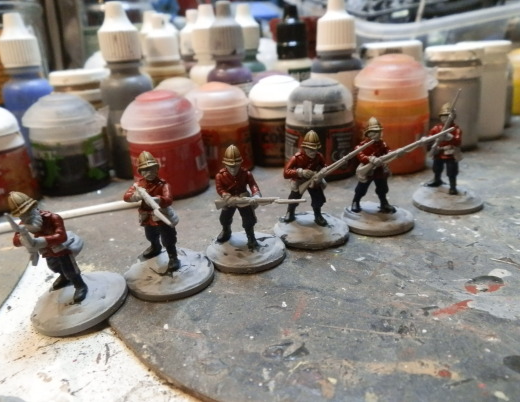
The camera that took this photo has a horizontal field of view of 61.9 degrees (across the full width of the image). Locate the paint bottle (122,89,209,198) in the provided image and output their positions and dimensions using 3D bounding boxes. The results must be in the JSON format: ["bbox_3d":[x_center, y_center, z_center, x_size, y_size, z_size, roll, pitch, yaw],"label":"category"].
[{"bbox_3d":[-0.041,-0.025,0.188,0.034,0.042,0.036,-2,22,1],"label":"paint bottle"}]

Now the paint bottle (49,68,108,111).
[{"bbox_3d":[-0.094,-0.045,0.237,0.029,0.050,0.029,-12,23,-19],"label":"paint bottle"}]

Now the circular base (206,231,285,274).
[{"bbox_3d":[-0.004,0.015,0.135,0.025,0.003,0.025,-4,21,2],"label":"circular base"}]

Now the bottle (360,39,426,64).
[{"bbox_3d":[0.071,-0.056,0.237,0.030,0.053,0.030,-5,21,0],"label":"bottle"}]

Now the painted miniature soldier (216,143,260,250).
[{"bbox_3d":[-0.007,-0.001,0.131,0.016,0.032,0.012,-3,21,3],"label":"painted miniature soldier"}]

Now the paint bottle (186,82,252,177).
[{"bbox_3d":[-0.020,-0.036,0.212,0.033,0.043,0.033,-5,22,-4],"label":"paint bottle"}]

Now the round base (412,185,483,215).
[{"bbox_3d":[0.072,-0.001,0.167,0.025,0.003,0.025,7,24,23],"label":"round base"}]

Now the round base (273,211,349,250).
[{"bbox_3d":[0.017,0.010,0.147,0.025,0.003,0.025,0,22,7],"label":"round base"}]

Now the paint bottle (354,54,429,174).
[{"bbox_3d":[0.062,-0.042,0.203,0.035,0.051,0.035,3,23,16],"label":"paint bottle"}]

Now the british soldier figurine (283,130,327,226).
[{"bbox_3d":[0.015,-0.007,0.142,0.015,0.032,0.013,-6,22,-5],"label":"british soldier figurine"}]

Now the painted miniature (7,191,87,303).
[{"bbox_3d":[-0.054,0.011,0.111,0.016,0.031,0.017,9,31,34],"label":"painted miniature"}]

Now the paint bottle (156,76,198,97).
[{"bbox_3d":[-0.040,-0.042,0.228,0.034,0.043,0.035,1,22,10],"label":"paint bottle"}]

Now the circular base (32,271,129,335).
[{"bbox_3d":[-0.049,0.027,0.118,0.025,0.003,0.025,-7,25,3],"label":"circular base"}]

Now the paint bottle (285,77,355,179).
[{"bbox_3d":[0.028,-0.034,0.200,0.035,0.043,0.035,0,22,8],"label":"paint bottle"}]

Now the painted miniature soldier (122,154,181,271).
[{"bbox_3d":[-0.030,0.003,0.123,0.016,0.034,0.013,2,22,18],"label":"painted miniature soldier"}]

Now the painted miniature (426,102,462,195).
[{"bbox_3d":[0.069,-0.019,0.163,0.014,0.035,0.011,13,27,34],"label":"painted miniature"}]

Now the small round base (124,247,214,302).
[{"bbox_3d":[-0.025,0.021,0.125,0.025,0.003,0.025,-5,21,0],"label":"small round base"}]

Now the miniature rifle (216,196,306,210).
[{"bbox_3d":[0.000,0.001,0.129,0.029,0.003,0.002,-2,21,21],"label":"miniature rifle"}]

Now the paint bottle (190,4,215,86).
[{"bbox_3d":[-0.028,-0.074,0.260,0.025,0.080,0.025,-5,22,-5],"label":"paint bottle"}]

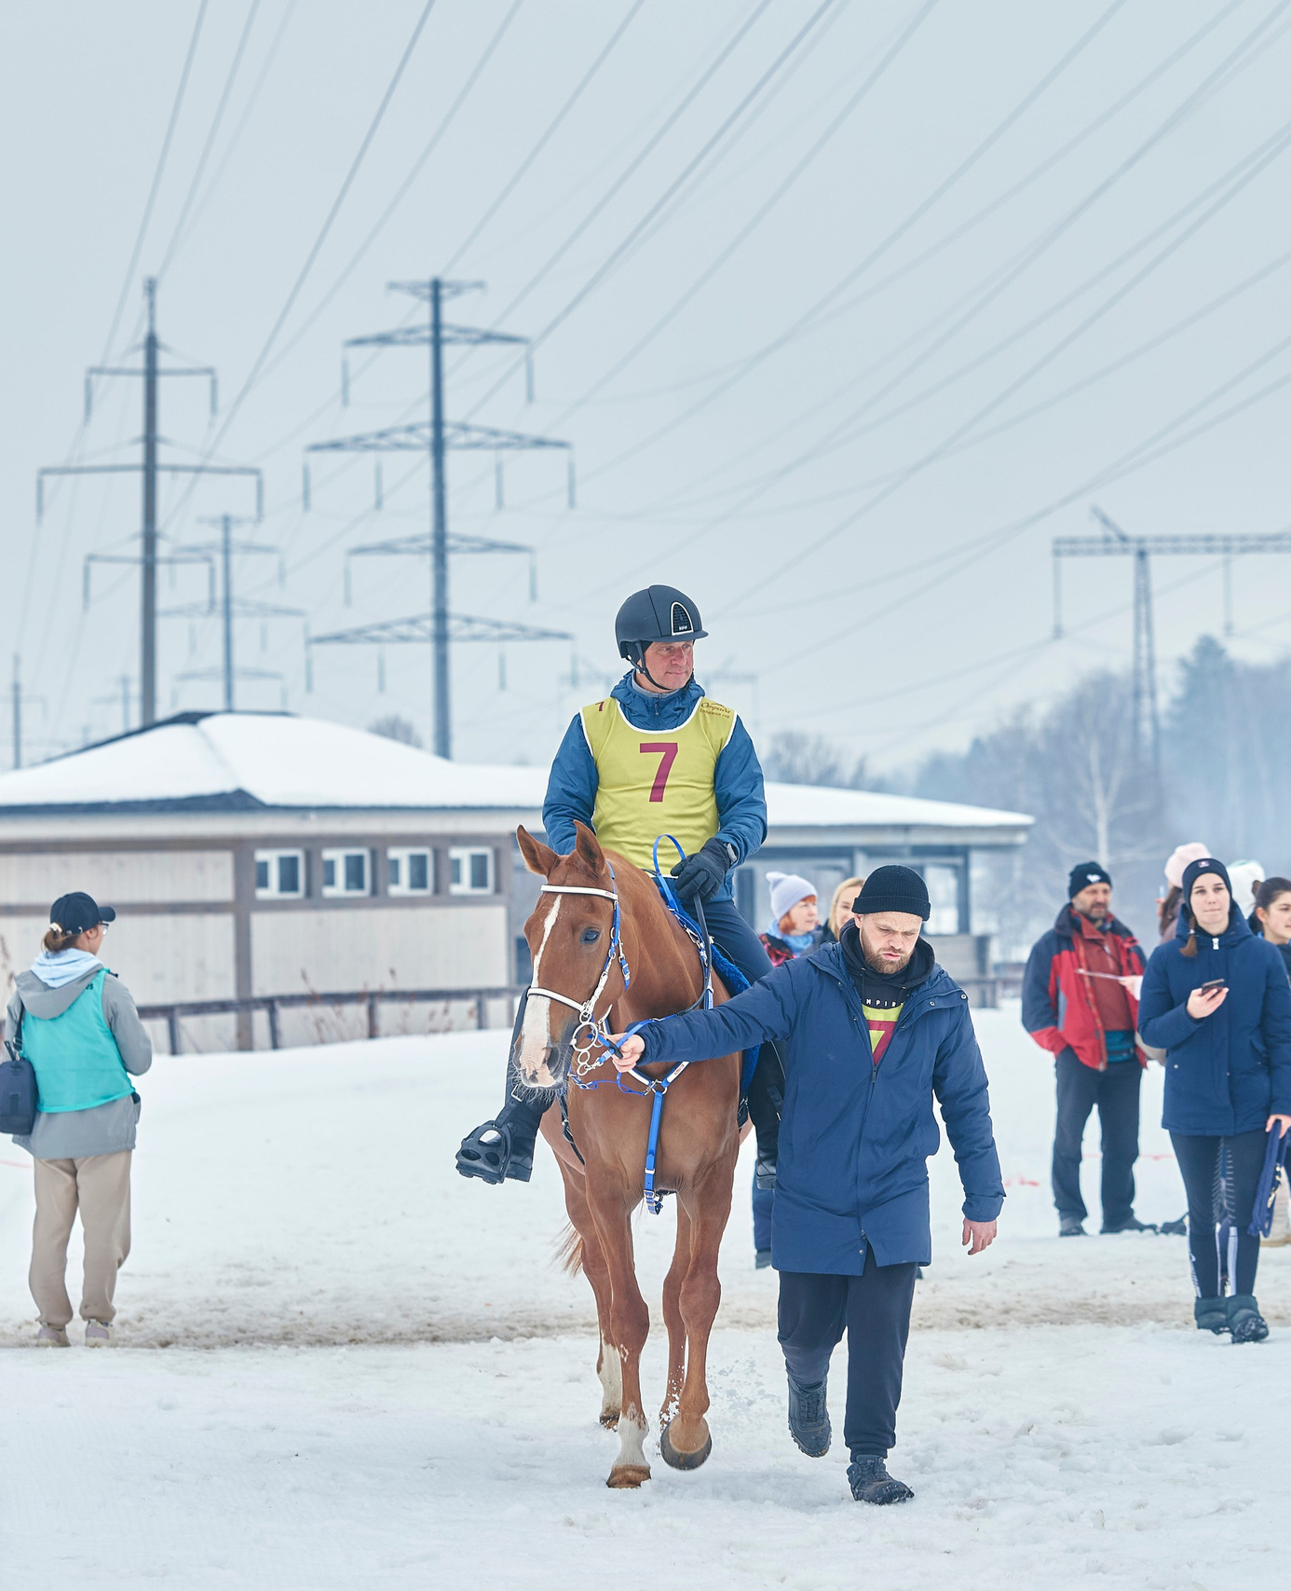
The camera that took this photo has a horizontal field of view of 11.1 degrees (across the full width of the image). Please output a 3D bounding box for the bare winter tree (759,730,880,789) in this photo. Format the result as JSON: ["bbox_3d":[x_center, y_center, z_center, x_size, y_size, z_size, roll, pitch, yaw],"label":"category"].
[{"bbox_3d":[8.223,1.306,309.949,6.000,8.800,6.000,-1,-1,0],"label":"bare winter tree"}]

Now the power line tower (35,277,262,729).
[{"bbox_3d":[-15.715,-5.536,211.871,7.200,22.000,0.700,-1,-1,-6],"label":"power line tower"}]

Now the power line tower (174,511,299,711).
[{"bbox_3d":[-28.371,-4.876,454.830,10.500,29.000,1.400,-1,-1,-6],"label":"power line tower"}]

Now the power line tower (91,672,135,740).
[{"bbox_3d":[-53.814,2.239,689.827,10.500,29.500,1.400,-1,-1,-6],"label":"power line tower"}]

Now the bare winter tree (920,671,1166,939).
[{"bbox_3d":[17.215,0.762,284.927,10.500,12.500,10.500,-1,-1,0],"label":"bare winter tree"}]

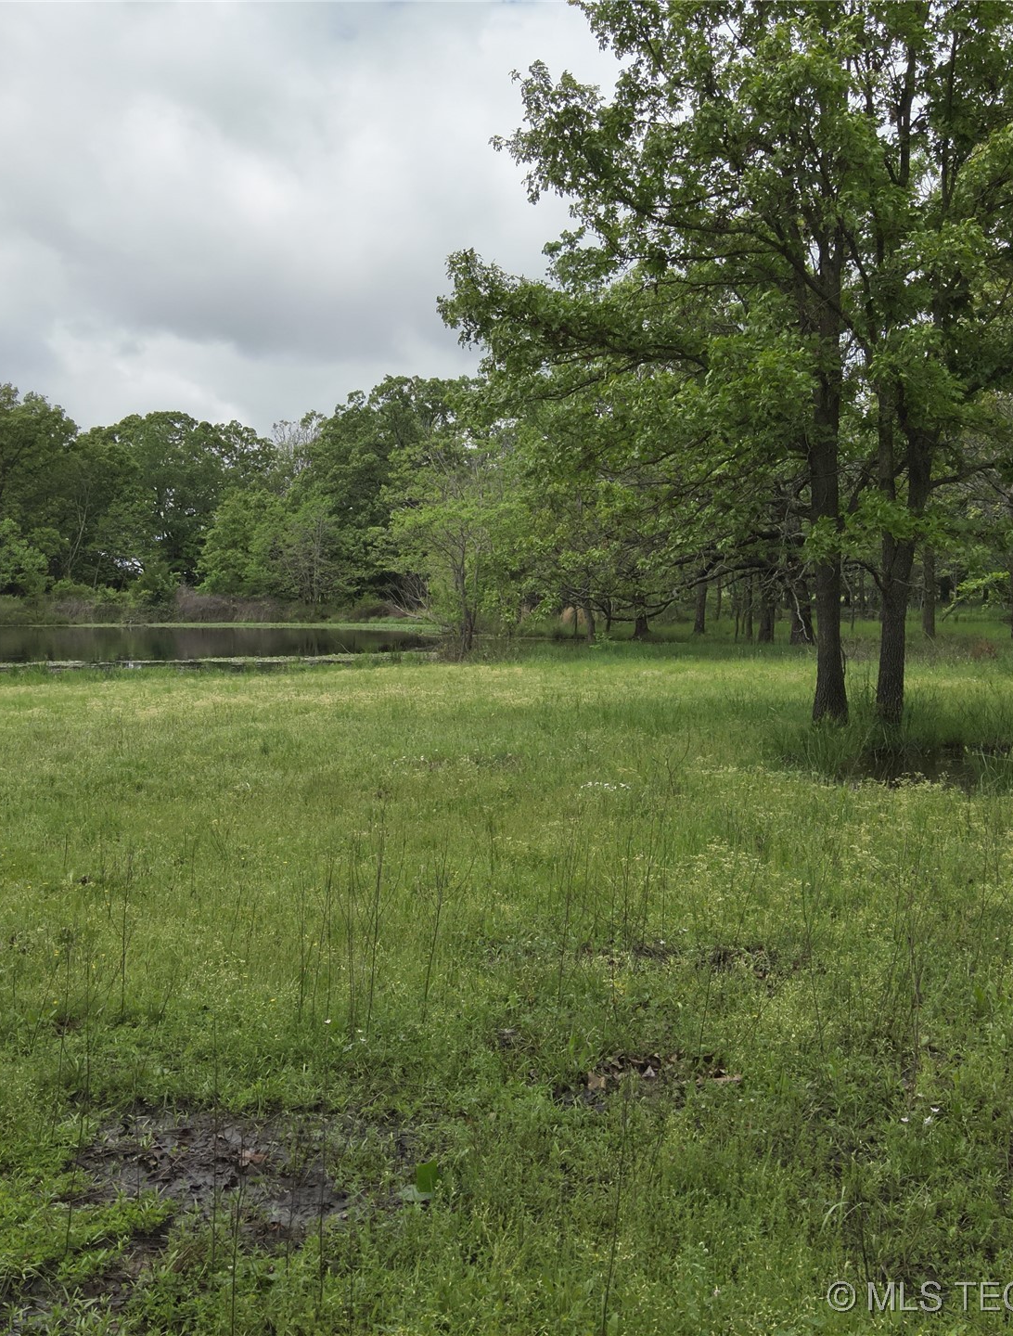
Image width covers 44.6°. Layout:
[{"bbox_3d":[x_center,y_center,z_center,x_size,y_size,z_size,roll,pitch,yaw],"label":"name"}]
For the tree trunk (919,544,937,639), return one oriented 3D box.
[{"bbox_3d":[10.242,-1.825,30.000,0.400,2.260,0.380,0,4,0],"label":"tree trunk"}]

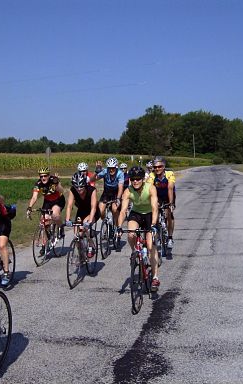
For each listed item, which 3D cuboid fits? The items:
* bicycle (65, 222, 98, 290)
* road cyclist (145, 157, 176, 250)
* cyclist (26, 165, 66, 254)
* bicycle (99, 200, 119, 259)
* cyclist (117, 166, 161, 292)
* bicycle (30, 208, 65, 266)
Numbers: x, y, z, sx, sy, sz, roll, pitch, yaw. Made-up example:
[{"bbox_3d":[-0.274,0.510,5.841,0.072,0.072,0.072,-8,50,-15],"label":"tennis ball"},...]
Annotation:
[{"bbox_3d":[-0.531,0.794,7.664,0.440,0.980,1.660,1,3,12],"label":"bicycle"},{"bbox_3d":[0.752,0.207,9.211,0.540,1.610,0.920,1,3,12],"label":"road cyclist"},{"bbox_3d":[-1.218,0.341,9.126,0.640,1.560,0.880,1,3,11],"label":"cyclist"},{"bbox_3d":[-0.173,0.667,9.852,0.440,0.980,1.660,1,3,13],"label":"bicycle"},{"bbox_3d":[0.264,0.474,6.499,0.530,1.570,0.930,1,3,13],"label":"cyclist"},{"bbox_3d":[-1.221,0.701,9.147,0.440,0.980,1.660,1,3,11],"label":"bicycle"}]

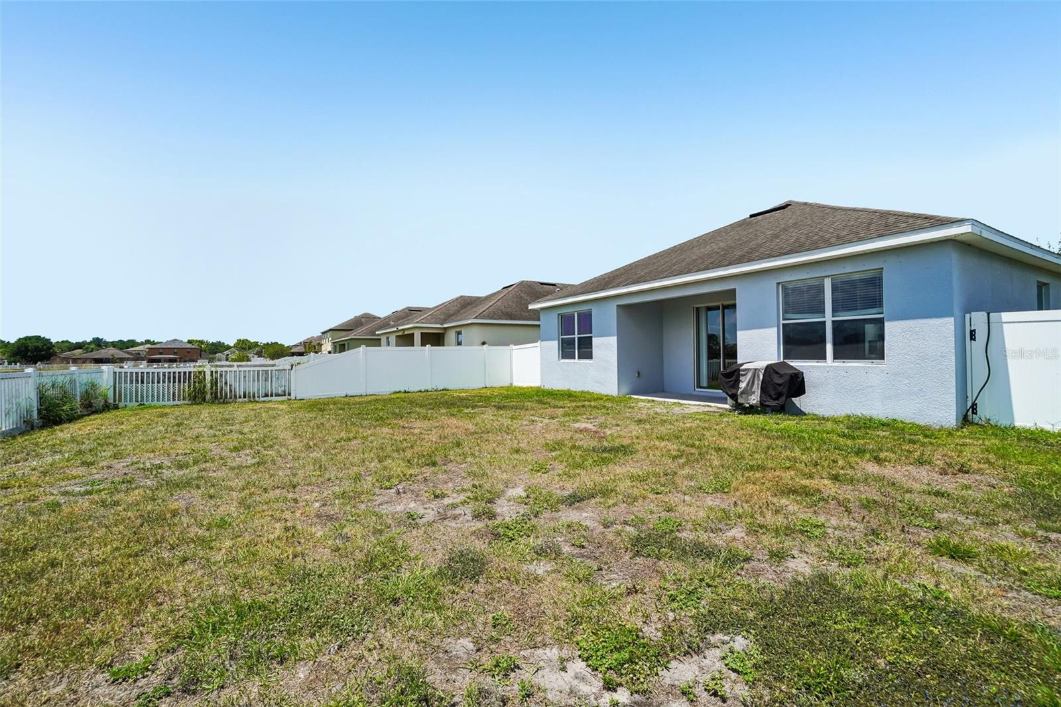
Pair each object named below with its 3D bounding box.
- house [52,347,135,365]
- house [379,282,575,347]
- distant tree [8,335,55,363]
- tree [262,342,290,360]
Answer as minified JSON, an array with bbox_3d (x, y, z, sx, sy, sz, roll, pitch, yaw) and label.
[{"bbox_3d":[-129.378,1.474,131.000,15.500,5.800,16.500,-1,0,-30],"label":"house"},{"bbox_3d":[0.781,-1.817,30.899,19.000,6.400,12.700,-1,0,-30],"label":"house"},{"bbox_3d":[-140.026,-0.465,124.000,8.900,9.300,8.900,-1,0,-30],"label":"distant tree"},{"bbox_3d":[-54.887,0.178,95.000,5.100,5.300,5.100,-1,0,-30],"label":"tree"}]

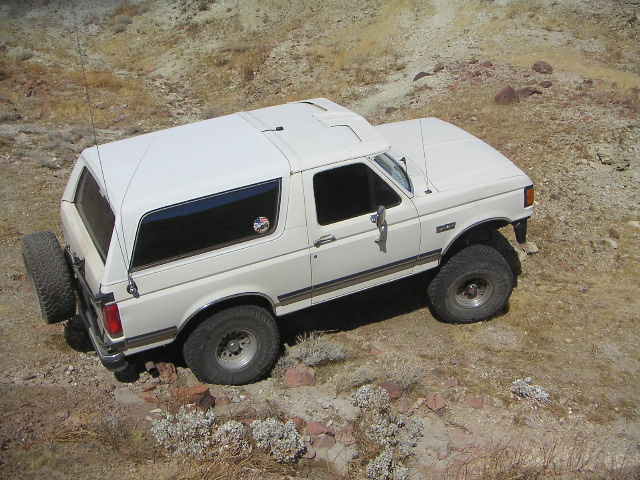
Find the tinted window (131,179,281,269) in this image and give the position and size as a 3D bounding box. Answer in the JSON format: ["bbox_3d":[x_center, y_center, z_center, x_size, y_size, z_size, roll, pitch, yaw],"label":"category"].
[{"bbox_3d":[-0.955,-0.138,6.933,1.460,0.480,0.050,-16,19,-20],"label":"tinted window"}]

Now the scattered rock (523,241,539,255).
[{"bbox_3d":[2.630,0.100,10.188,0.200,0.120,0.170,0,29,0],"label":"scattered rock"}]

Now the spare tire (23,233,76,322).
[{"bbox_3d":[-2.673,0.372,8.048,0.310,0.870,0.870,-16,31,-20],"label":"spare tire"}]

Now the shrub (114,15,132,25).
[{"bbox_3d":[-4.106,-4.608,17.000,0.375,0.200,0.320,-2,28,0],"label":"shrub"}]

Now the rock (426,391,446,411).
[{"bbox_3d":[1.062,1.472,7.416,0.185,0.120,0.170,-2,30,0],"label":"rock"}]

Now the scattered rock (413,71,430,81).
[{"bbox_3d":[1.784,-2.892,14.300,0.310,0.150,0.240,-2,30,0],"label":"scattered rock"}]

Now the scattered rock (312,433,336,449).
[{"bbox_3d":[0.039,1.747,7.088,0.210,0.120,0.160,0,29,0],"label":"scattered rock"}]

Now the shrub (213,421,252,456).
[{"bbox_3d":[-0.761,1.707,6.996,0.340,0.280,0.330,0,29,0],"label":"shrub"}]

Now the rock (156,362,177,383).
[{"bbox_3d":[-1.493,1.289,7.914,0.190,0.170,0.160,0,29,0],"label":"rock"}]

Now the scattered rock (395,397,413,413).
[{"bbox_3d":[0.758,1.494,7.390,0.170,0.105,0.150,-2,30,0],"label":"scattered rock"}]

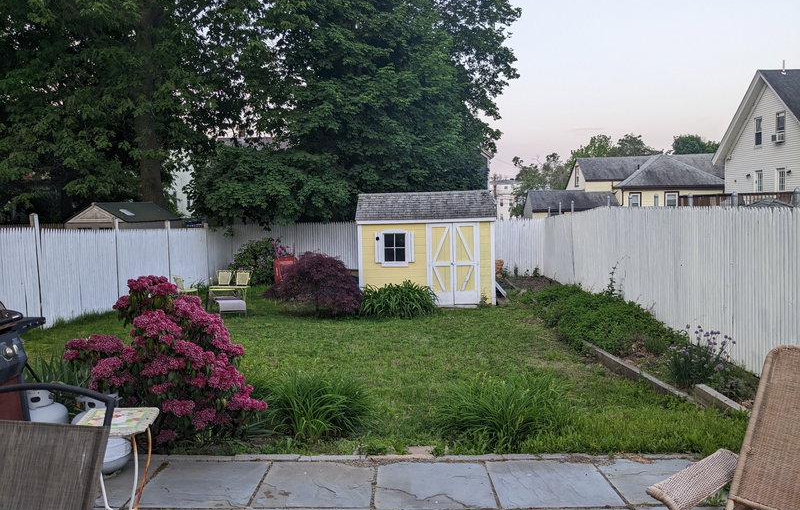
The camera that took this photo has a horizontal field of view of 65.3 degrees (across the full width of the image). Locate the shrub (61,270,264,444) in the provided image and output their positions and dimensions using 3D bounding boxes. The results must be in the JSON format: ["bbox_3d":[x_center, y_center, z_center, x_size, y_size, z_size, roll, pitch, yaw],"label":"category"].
[{"bbox_3d":[-1.578,0.658,4.198,1.270,1.090,1.120,-1,4,1],"label":"shrub"}]

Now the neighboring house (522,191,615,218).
[{"bbox_3d":[10.554,-2.188,37.956,5.200,3.500,5.000,-1,4,4],"label":"neighboring house"}]

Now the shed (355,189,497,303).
[{"bbox_3d":[0.627,-0.194,14.218,3.000,2.460,2.000,-1,4,1],"label":"shed"}]

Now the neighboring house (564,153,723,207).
[{"bbox_3d":[18.979,-4.312,46.352,11.500,6.200,8.500,-1,4,7],"label":"neighboring house"}]

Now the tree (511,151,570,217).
[{"bbox_3d":[13.265,-5.977,59.762,6.000,8.100,6.000,-2,4,0],"label":"tree"}]

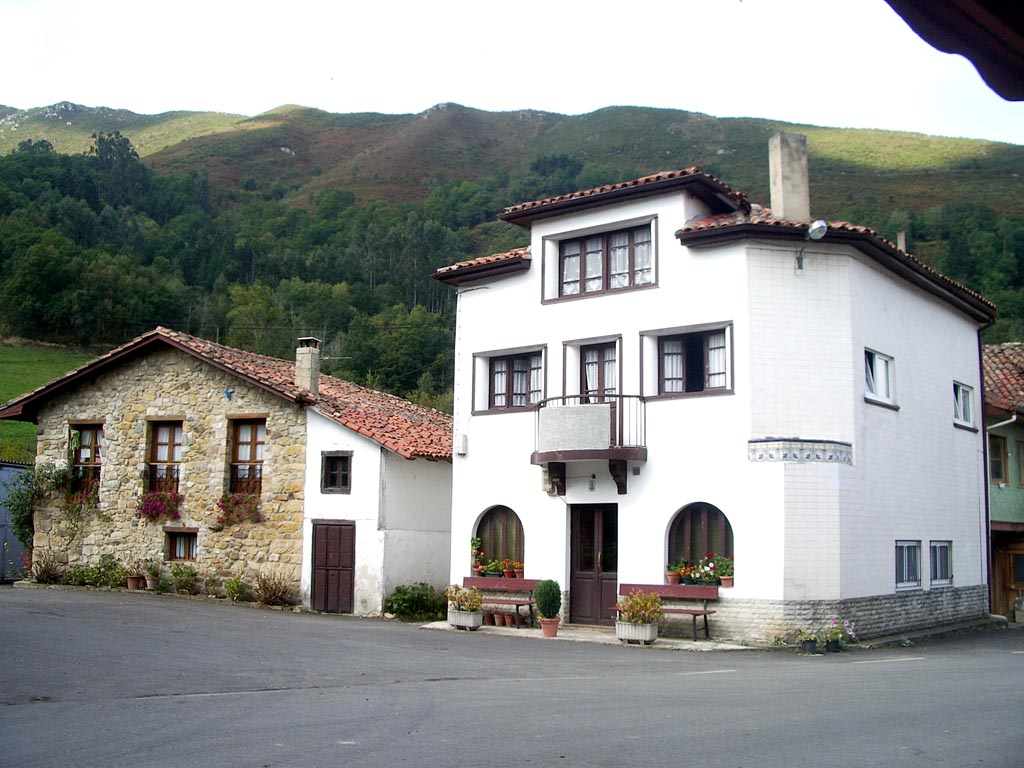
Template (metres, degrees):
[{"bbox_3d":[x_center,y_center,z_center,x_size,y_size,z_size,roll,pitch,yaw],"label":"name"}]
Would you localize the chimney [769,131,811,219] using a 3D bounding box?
[{"bbox_3d":[4.784,-3.501,17.915,0.493,1.547,0.391,3,-8,-15],"label":"chimney"}]

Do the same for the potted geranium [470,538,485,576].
[{"bbox_3d":[-0.658,3.302,19.738,0.260,0.800,0.260,1,-8,0],"label":"potted geranium"}]

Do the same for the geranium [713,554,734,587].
[{"bbox_3d":[3.376,2.981,16.490,0.340,0.520,0.320,-6,-10,38],"label":"geranium"}]

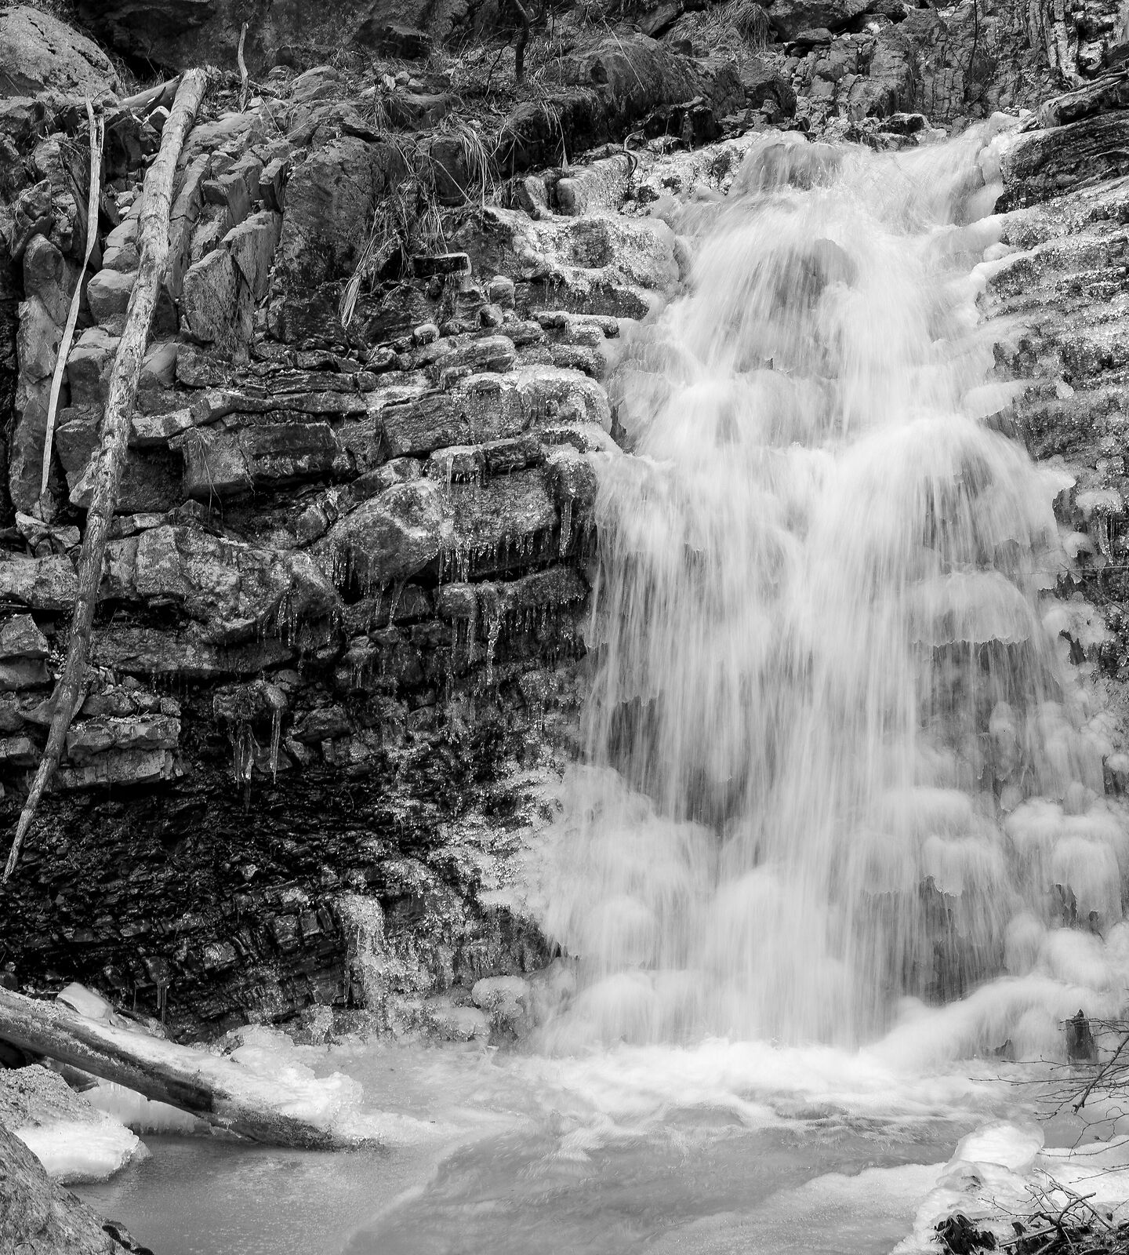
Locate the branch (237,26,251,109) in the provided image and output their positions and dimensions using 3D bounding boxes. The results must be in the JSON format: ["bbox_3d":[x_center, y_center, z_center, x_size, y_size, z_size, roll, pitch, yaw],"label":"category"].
[{"bbox_3d":[-1.662,-2.907,12.200,0.068,0.455,0.070,0,-2,0],"label":"branch"}]

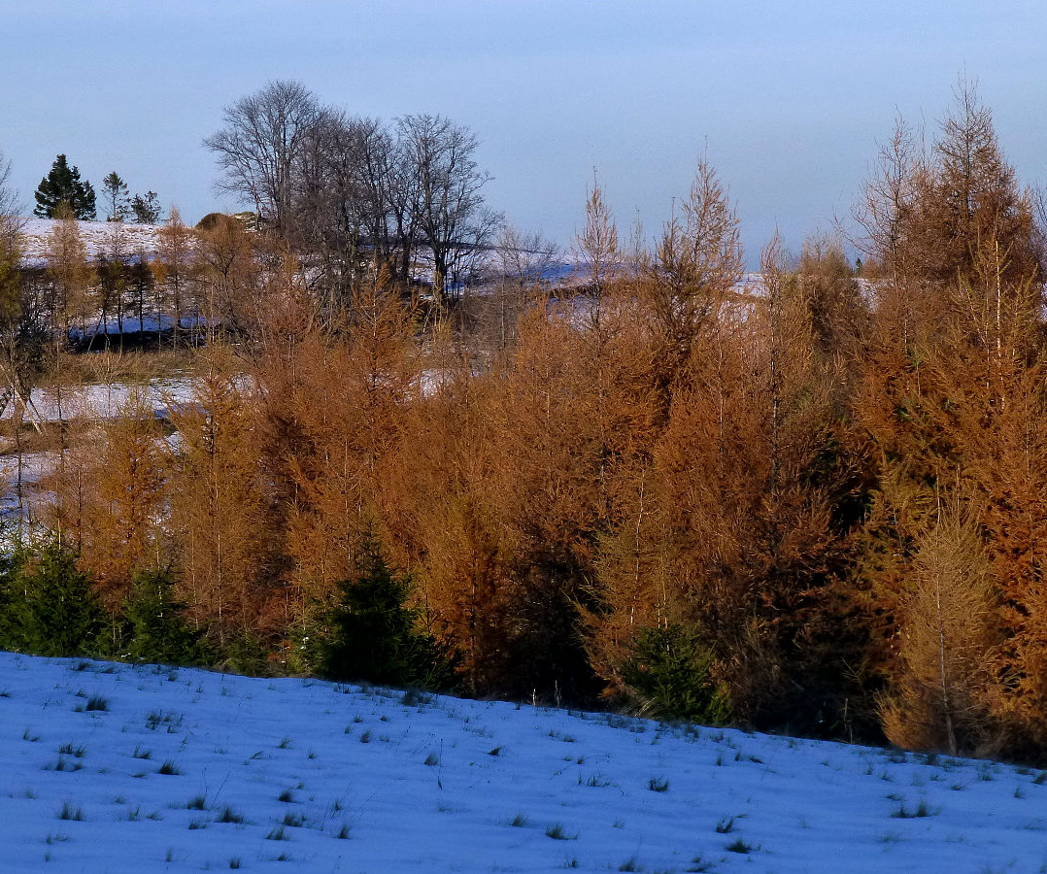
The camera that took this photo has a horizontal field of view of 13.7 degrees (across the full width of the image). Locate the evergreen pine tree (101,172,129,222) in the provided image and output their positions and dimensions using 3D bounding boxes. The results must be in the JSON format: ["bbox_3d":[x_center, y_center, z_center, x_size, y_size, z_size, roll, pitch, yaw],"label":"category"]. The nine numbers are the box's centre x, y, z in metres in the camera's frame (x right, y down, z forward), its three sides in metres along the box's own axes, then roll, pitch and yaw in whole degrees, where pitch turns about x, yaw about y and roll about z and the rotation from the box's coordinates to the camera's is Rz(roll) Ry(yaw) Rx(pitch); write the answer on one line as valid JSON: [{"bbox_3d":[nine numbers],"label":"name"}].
[{"bbox_3d":[-35.262,-20.755,375.000,2.516,4.361,2.440,0,2,0],"label":"evergreen pine tree"}]

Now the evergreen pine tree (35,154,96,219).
[{"bbox_3d":[-39.539,-21.593,375.000,5.367,5.702,5.206,0,2,0],"label":"evergreen pine tree"}]

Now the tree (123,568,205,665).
[{"bbox_3d":[-5.867,2.929,71.000,1.334,1.588,1.294,0,2,0],"label":"tree"}]

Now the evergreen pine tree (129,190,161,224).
[{"bbox_3d":[-32.662,-19.832,375.000,2.683,2.851,2.603,0,2,0],"label":"evergreen pine tree"}]

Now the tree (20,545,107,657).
[{"bbox_3d":[-7.640,2.697,72.000,1.449,1.900,1.406,0,2,0],"label":"tree"}]

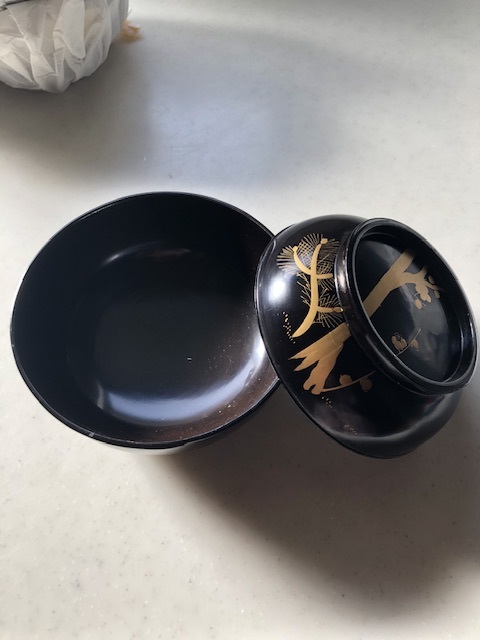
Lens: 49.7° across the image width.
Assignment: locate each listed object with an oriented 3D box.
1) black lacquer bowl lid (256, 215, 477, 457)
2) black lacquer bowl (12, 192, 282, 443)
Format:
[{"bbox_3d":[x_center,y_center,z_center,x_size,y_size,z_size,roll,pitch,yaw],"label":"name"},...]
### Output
[{"bbox_3d":[0.065,-0.002,0.230,0.118,0.036,0.118,18,57,-29],"label":"black lacquer bowl lid"},{"bbox_3d":[-0.034,0.007,0.247,0.123,0.060,0.123,0,62,0],"label":"black lacquer bowl"}]

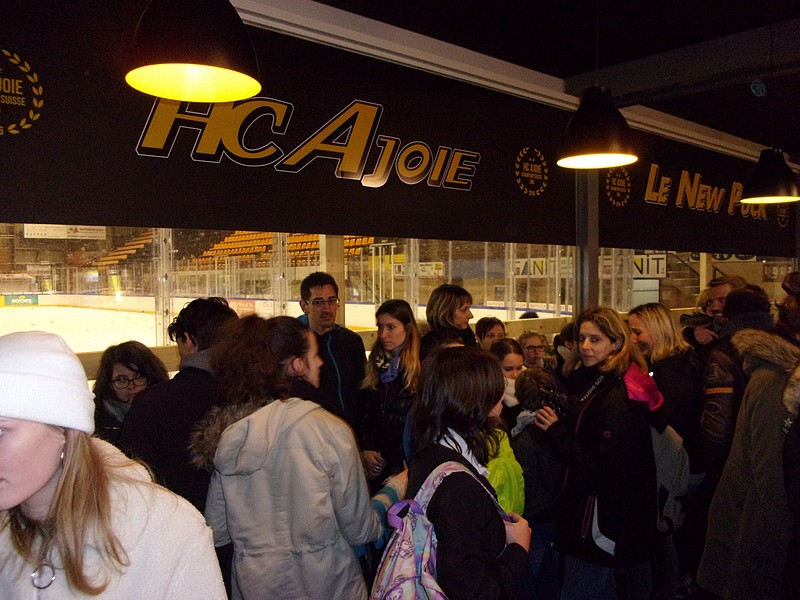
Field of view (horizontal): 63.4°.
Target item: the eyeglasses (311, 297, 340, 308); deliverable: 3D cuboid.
[{"bbox_3d":[-0.345,0.013,2.830,0.142,0.043,0.140,-1,2,-26],"label":"eyeglasses"}]

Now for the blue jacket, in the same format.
[{"bbox_3d":[-0.350,0.419,2.892,0.520,0.700,0.320,-2,2,-35],"label":"blue jacket"}]

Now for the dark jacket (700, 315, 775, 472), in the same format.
[{"bbox_3d":[1.579,0.428,2.962,0.500,0.760,0.340,-1,2,-20],"label":"dark jacket"}]

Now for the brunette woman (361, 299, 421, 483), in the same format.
[{"bbox_3d":[-0.029,0.813,2.877,0.460,1.640,0.310,0,2,16],"label":"brunette woman"}]

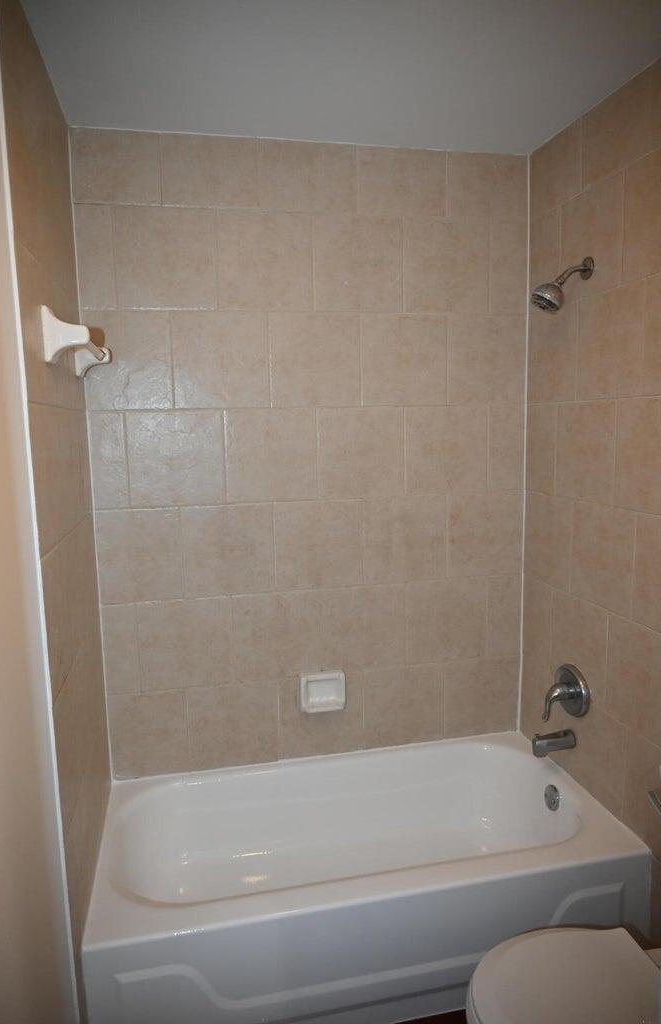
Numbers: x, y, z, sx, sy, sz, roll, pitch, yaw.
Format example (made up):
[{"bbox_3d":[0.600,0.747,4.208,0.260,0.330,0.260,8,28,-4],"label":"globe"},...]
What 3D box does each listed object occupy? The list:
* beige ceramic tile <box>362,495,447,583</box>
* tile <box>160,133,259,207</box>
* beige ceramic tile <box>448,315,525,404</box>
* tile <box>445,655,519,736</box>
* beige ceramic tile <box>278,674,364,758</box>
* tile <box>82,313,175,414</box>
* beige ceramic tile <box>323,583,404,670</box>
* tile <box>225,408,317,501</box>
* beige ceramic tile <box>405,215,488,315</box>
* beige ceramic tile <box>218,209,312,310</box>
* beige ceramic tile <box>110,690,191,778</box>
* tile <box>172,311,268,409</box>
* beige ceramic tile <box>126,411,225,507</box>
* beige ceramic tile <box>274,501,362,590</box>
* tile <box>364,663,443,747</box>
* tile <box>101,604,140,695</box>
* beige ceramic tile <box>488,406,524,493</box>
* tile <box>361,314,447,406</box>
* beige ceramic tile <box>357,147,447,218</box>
[{"bbox_3d":[0.263,0.097,2.409,0.306,0.307,0.010,-3,8,-12],"label":"beige ceramic tile"},{"bbox_3d":[-0.363,-1.047,2.107,0.305,0.210,0.012,-3,8,-12],"label":"tile"},{"bbox_3d":[0.548,-0.532,2.389,0.293,0.306,0.010,-3,8,-12],"label":"beige ceramic tile"},{"bbox_3d":[0.569,0.688,2.544,0.293,0.296,0.012,-3,8,-12],"label":"tile"},{"bbox_3d":[-0.034,0.721,2.426,0.306,0.296,0.010,-3,8,-12],"label":"beige ceramic tile"},{"bbox_3d":[-0.630,-0.474,2.136,0.260,0.306,0.010,-3,8,-12],"label":"tile"},{"bbox_3d":[0.118,0.411,2.419,0.306,0.307,0.010,-3,8,-12],"label":"beige ceramic tile"},{"bbox_3d":[-0.194,-0.186,2.256,0.304,0.304,0.010,-3,8,-12],"label":"tile"},{"bbox_3d":[0.396,-0.826,2.306,0.305,0.305,0.012,-3,8,-12],"label":"beige ceramic tile"},{"bbox_3d":[-0.206,-0.796,2.175,0.305,0.305,0.012,-3,8,-12],"label":"beige ceramic tile"},{"bbox_3d":[-0.608,0.748,2.296,0.251,0.298,0.010,-3,8,-12],"label":"beige ceramic tile"},{"bbox_3d":[-0.348,-0.483,2.184,0.304,0.304,0.010,-3,8,-12],"label":"tile"},{"bbox_3d":[-0.494,-0.171,2.200,0.306,0.308,0.010,-3,8,-12],"label":"beige ceramic tile"},{"bbox_3d":[-0.039,0.112,2.345,0.306,0.307,0.010,-3,8,-12],"label":"beige ceramic tile"},{"bbox_3d":[0.274,0.702,2.480,0.305,0.296,0.012,-3,8,-12],"label":"tile"},{"bbox_3d":[-0.688,0.451,2.246,0.103,0.307,0.010,-3,8,-12],"label":"tile"},{"bbox_3d":[0.627,-0.227,2.437,0.141,0.304,0.010,-3,8,-12],"label":"beige ceramic tile"},{"bbox_3d":[0.253,-0.514,2.319,0.301,0.303,0.010,-3,8,-12],"label":"tile"},{"bbox_3d":[0.233,-1.078,2.240,0.304,0.214,0.010,-3,8,-12],"label":"beige ceramic tile"}]

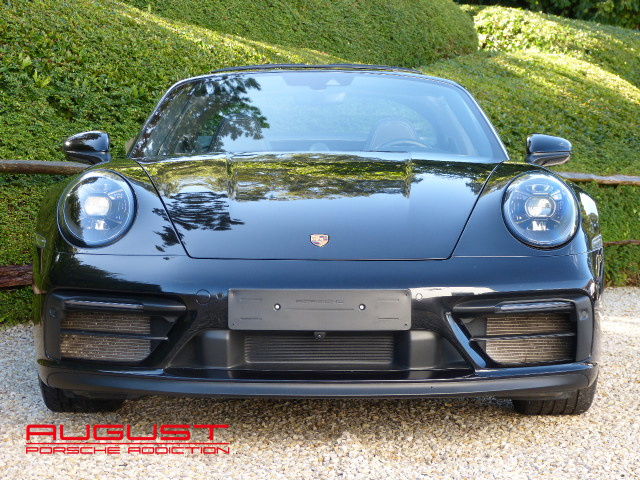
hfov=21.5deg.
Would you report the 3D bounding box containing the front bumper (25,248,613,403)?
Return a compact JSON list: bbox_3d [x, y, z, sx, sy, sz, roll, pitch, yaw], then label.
[{"bbox_3d":[-0.004,0.248,5.100,1.810,0.420,0.600,0,0,0],"label":"front bumper"}]

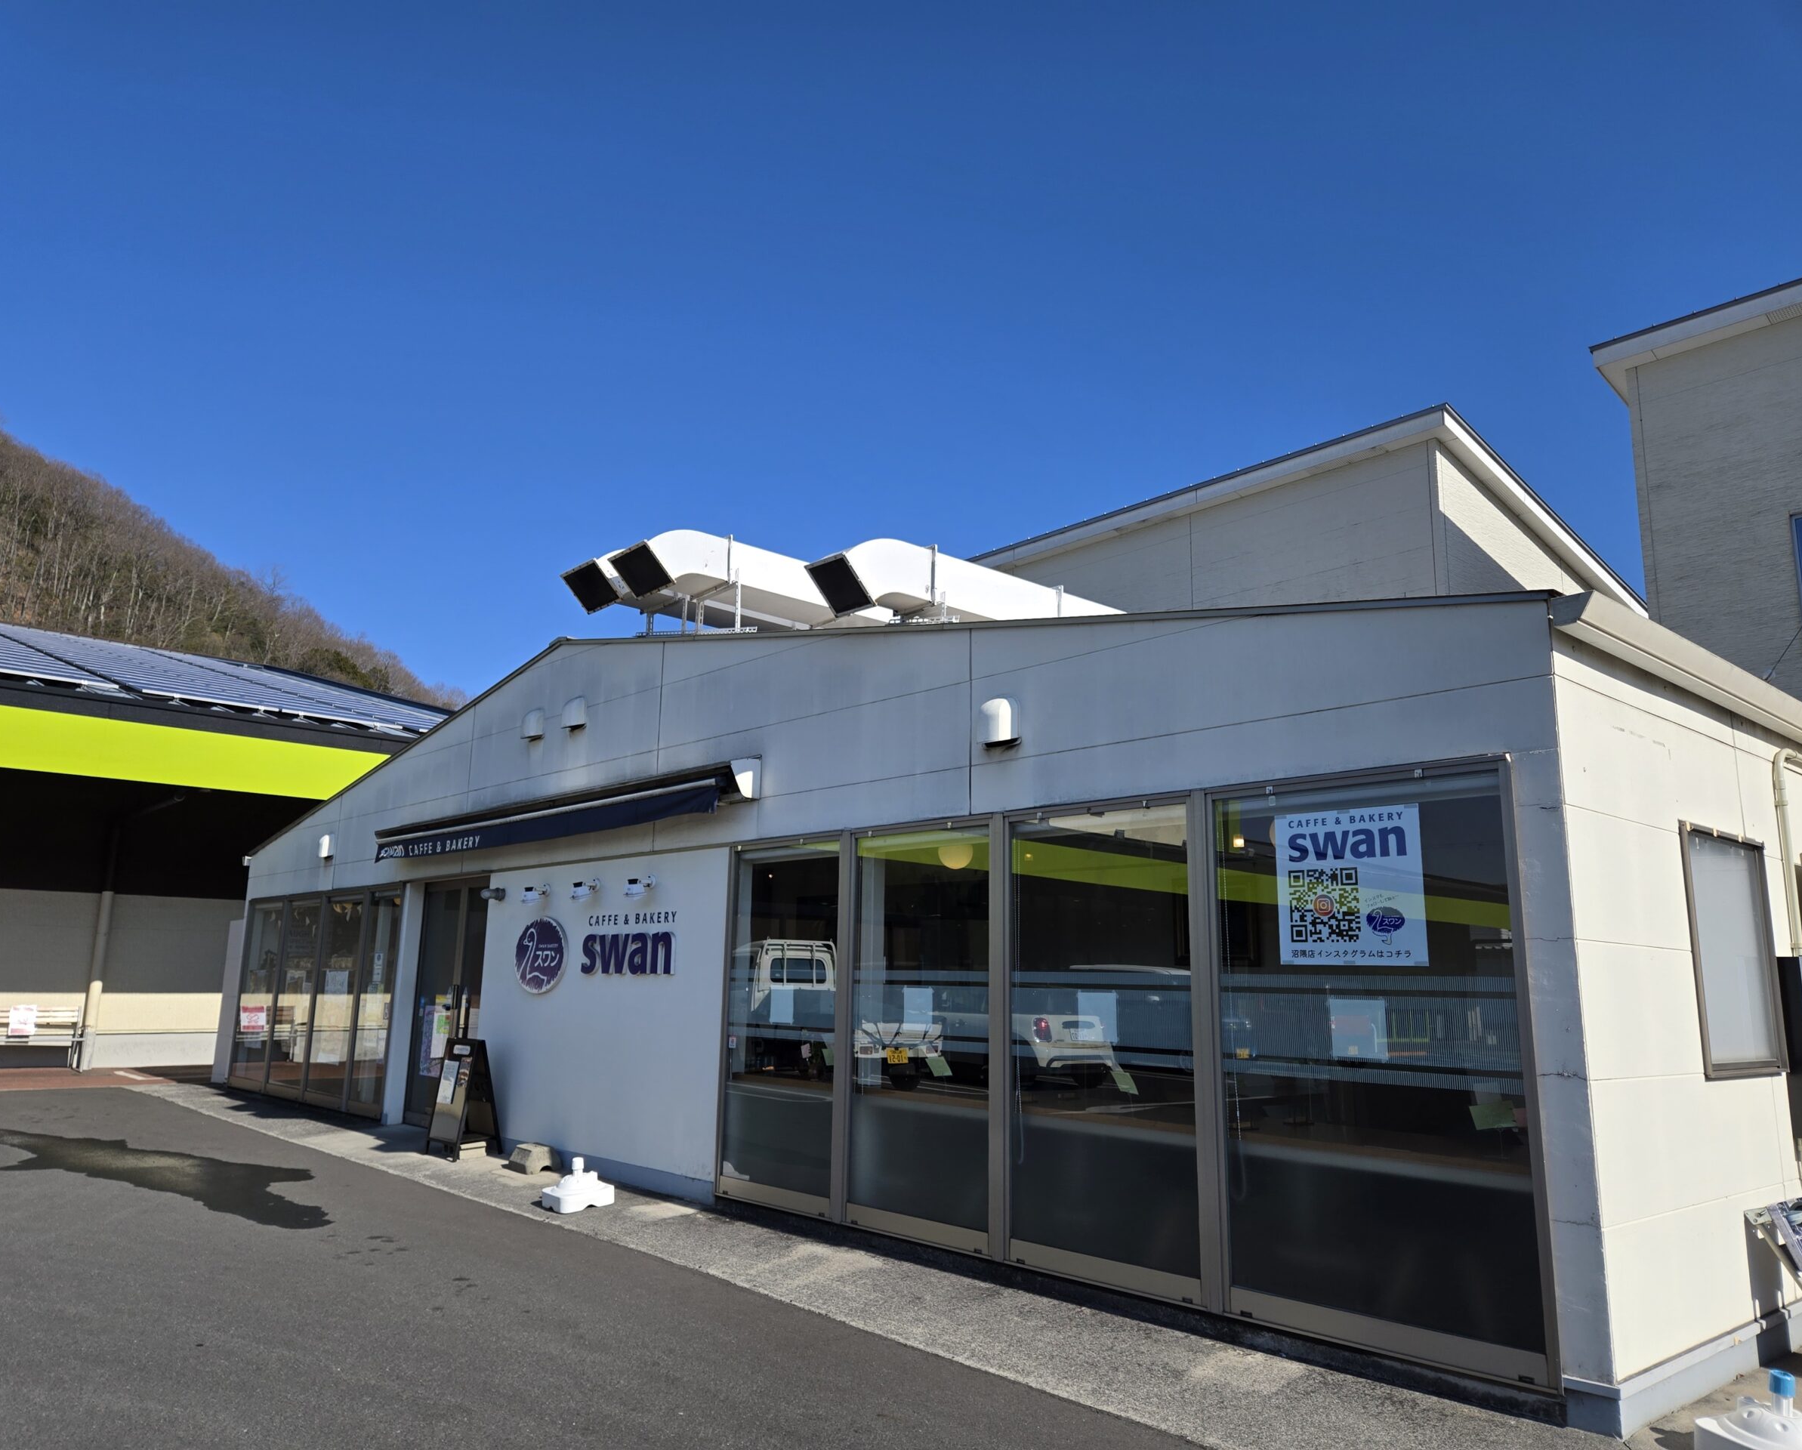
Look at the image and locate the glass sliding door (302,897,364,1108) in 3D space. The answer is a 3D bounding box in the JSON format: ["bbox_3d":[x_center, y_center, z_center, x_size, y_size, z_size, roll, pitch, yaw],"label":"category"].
[{"bbox_3d":[-5.536,2.678,12.567,0.070,2.020,1.090,12,-16,-41],"label":"glass sliding door"}]

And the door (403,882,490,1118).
[{"bbox_3d":[-3.790,2.357,10.881,0.070,2.065,1.580,12,-16,-41],"label":"door"}]

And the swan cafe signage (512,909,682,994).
[{"bbox_3d":[-2.180,1.607,9.004,0.045,0.555,2.220,12,-16,-41],"label":"swan cafe signage"}]

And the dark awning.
[{"bbox_3d":[-2.886,0.762,9.816,0.270,0.320,5.480,12,-16,-41],"label":"dark awning"}]

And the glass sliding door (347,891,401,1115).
[{"bbox_3d":[-4.843,2.539,11.825,0.070,2.020,0.840,12,-16,-41],"label":"glass sliding door"}]

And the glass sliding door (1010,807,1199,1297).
[{"bbox_3d":[0.871,1.388,5.713,0.070,2.000,1.070,12,-16,-41],"label":"glass sliding door"}]

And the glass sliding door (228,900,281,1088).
[{"bbox_3d":[-7.197,3.013,14.344,0.070,2.020,1.220,12,-16,-41],"label":"glass sliding door"}]

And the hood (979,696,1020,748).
[{"bbox_3d":[0.482,-0.025,6.352,0.120,0.240,0.185,12,-16,-41],"label":"hood"}]

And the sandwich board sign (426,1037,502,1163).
[{"bbox_3d":[-3.179,2.714,9.382,0.430,0.820,0.430,12,-16,-41],"label":"sandwich board sign"}]

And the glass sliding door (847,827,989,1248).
[{"bbox_3d":[0.077,1.548,6.562,0.070,2.000,1.045,12,-16,-41],"label":"glass sliding door"}]

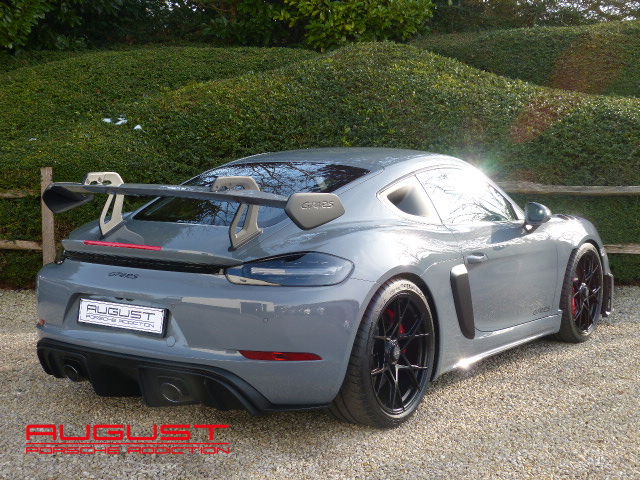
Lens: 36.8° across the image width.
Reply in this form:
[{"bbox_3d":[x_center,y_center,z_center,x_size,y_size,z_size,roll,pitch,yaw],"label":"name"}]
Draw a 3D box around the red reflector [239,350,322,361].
[{"bbox_3d":[-0.163,0.474,3.932,0.335,0.036,0.045,1,5,9],"label":"red reflector"}]

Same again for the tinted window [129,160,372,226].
[{"bbox_3d":[-0.350,-0.245,4.815,1.010,0.070,0.905,4,24,35],"label":"tinted window"}]

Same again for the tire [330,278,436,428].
[{"bbox_3d":[0.257,0.503,4.434,0.305,0.685,0.685,4,6,35],"label":"tire"}]

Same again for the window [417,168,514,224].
[{"bbox_3d":[0.800,-0.243,5.218,0.060,0.345,0.950,-36,-17,32],"label":"window"}]

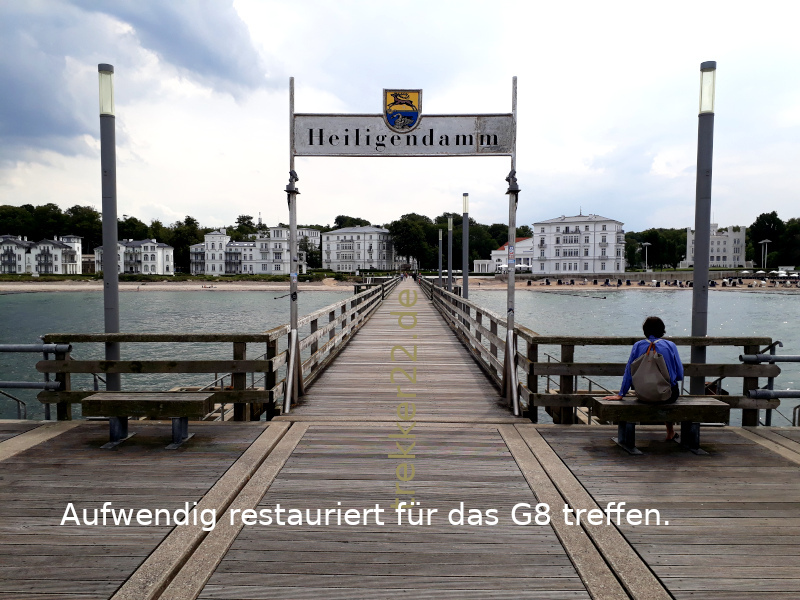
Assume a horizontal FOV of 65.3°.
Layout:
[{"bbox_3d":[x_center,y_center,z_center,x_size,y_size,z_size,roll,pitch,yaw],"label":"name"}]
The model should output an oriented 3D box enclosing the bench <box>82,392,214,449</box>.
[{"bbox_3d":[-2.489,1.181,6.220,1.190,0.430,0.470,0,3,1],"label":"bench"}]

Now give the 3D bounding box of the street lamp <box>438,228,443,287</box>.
[{"bbox_3d":[2.314,-1.932,35.349,0.170,4.120,0.170,0,3,1],"label":"street lamp"}]

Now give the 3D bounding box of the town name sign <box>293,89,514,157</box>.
[{"bbox_3d":[0.044,-2.210,7.790,2.770,0.840,0.070,0,3,1],"label":"town name sign"}]

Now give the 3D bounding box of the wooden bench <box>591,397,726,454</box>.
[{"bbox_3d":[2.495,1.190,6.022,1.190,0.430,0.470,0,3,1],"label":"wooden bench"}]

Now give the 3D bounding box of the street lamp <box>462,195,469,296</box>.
[{"bbox_3d":[1.986,-1.144,18.867,0.170,4.120,0.170,0,3,0],"label":"street lamp"}]

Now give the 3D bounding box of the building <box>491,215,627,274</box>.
[{"bbox_3d":[54.751,-18.893,217.646,42.000,19.500,19.000,1,3,28],"label":"building"}]

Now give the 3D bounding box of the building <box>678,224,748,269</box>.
[{"bbox_3d":[134.704,-22.864,267.237,25.500,18.900,19.000,1,3,23],"label":"building"}]

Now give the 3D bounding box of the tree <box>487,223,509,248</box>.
[{"bbox_3d":[43.431,-22.913,274.240,11.500,21.800,11.500,0,3,0],"label":"tree"}]

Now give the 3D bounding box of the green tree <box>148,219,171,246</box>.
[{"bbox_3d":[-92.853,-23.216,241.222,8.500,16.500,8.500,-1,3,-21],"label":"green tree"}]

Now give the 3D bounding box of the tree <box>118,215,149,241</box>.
[{"bbox_3d":[-101.309,-21.400,237.271,13.000,22.100,13.000,0,3,0],"label":"tree"}]

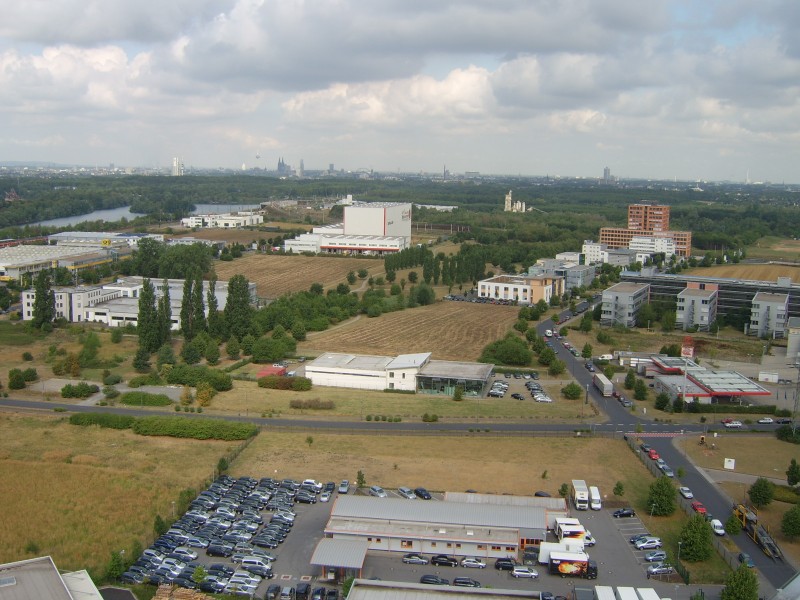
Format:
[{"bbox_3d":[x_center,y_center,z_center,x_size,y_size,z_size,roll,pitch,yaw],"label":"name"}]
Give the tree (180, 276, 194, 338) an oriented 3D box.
[{"bbox_3d":[-78.678,2.916,264.132,5.200,24.300,5.200,1,10,0],"label":"tree"}]

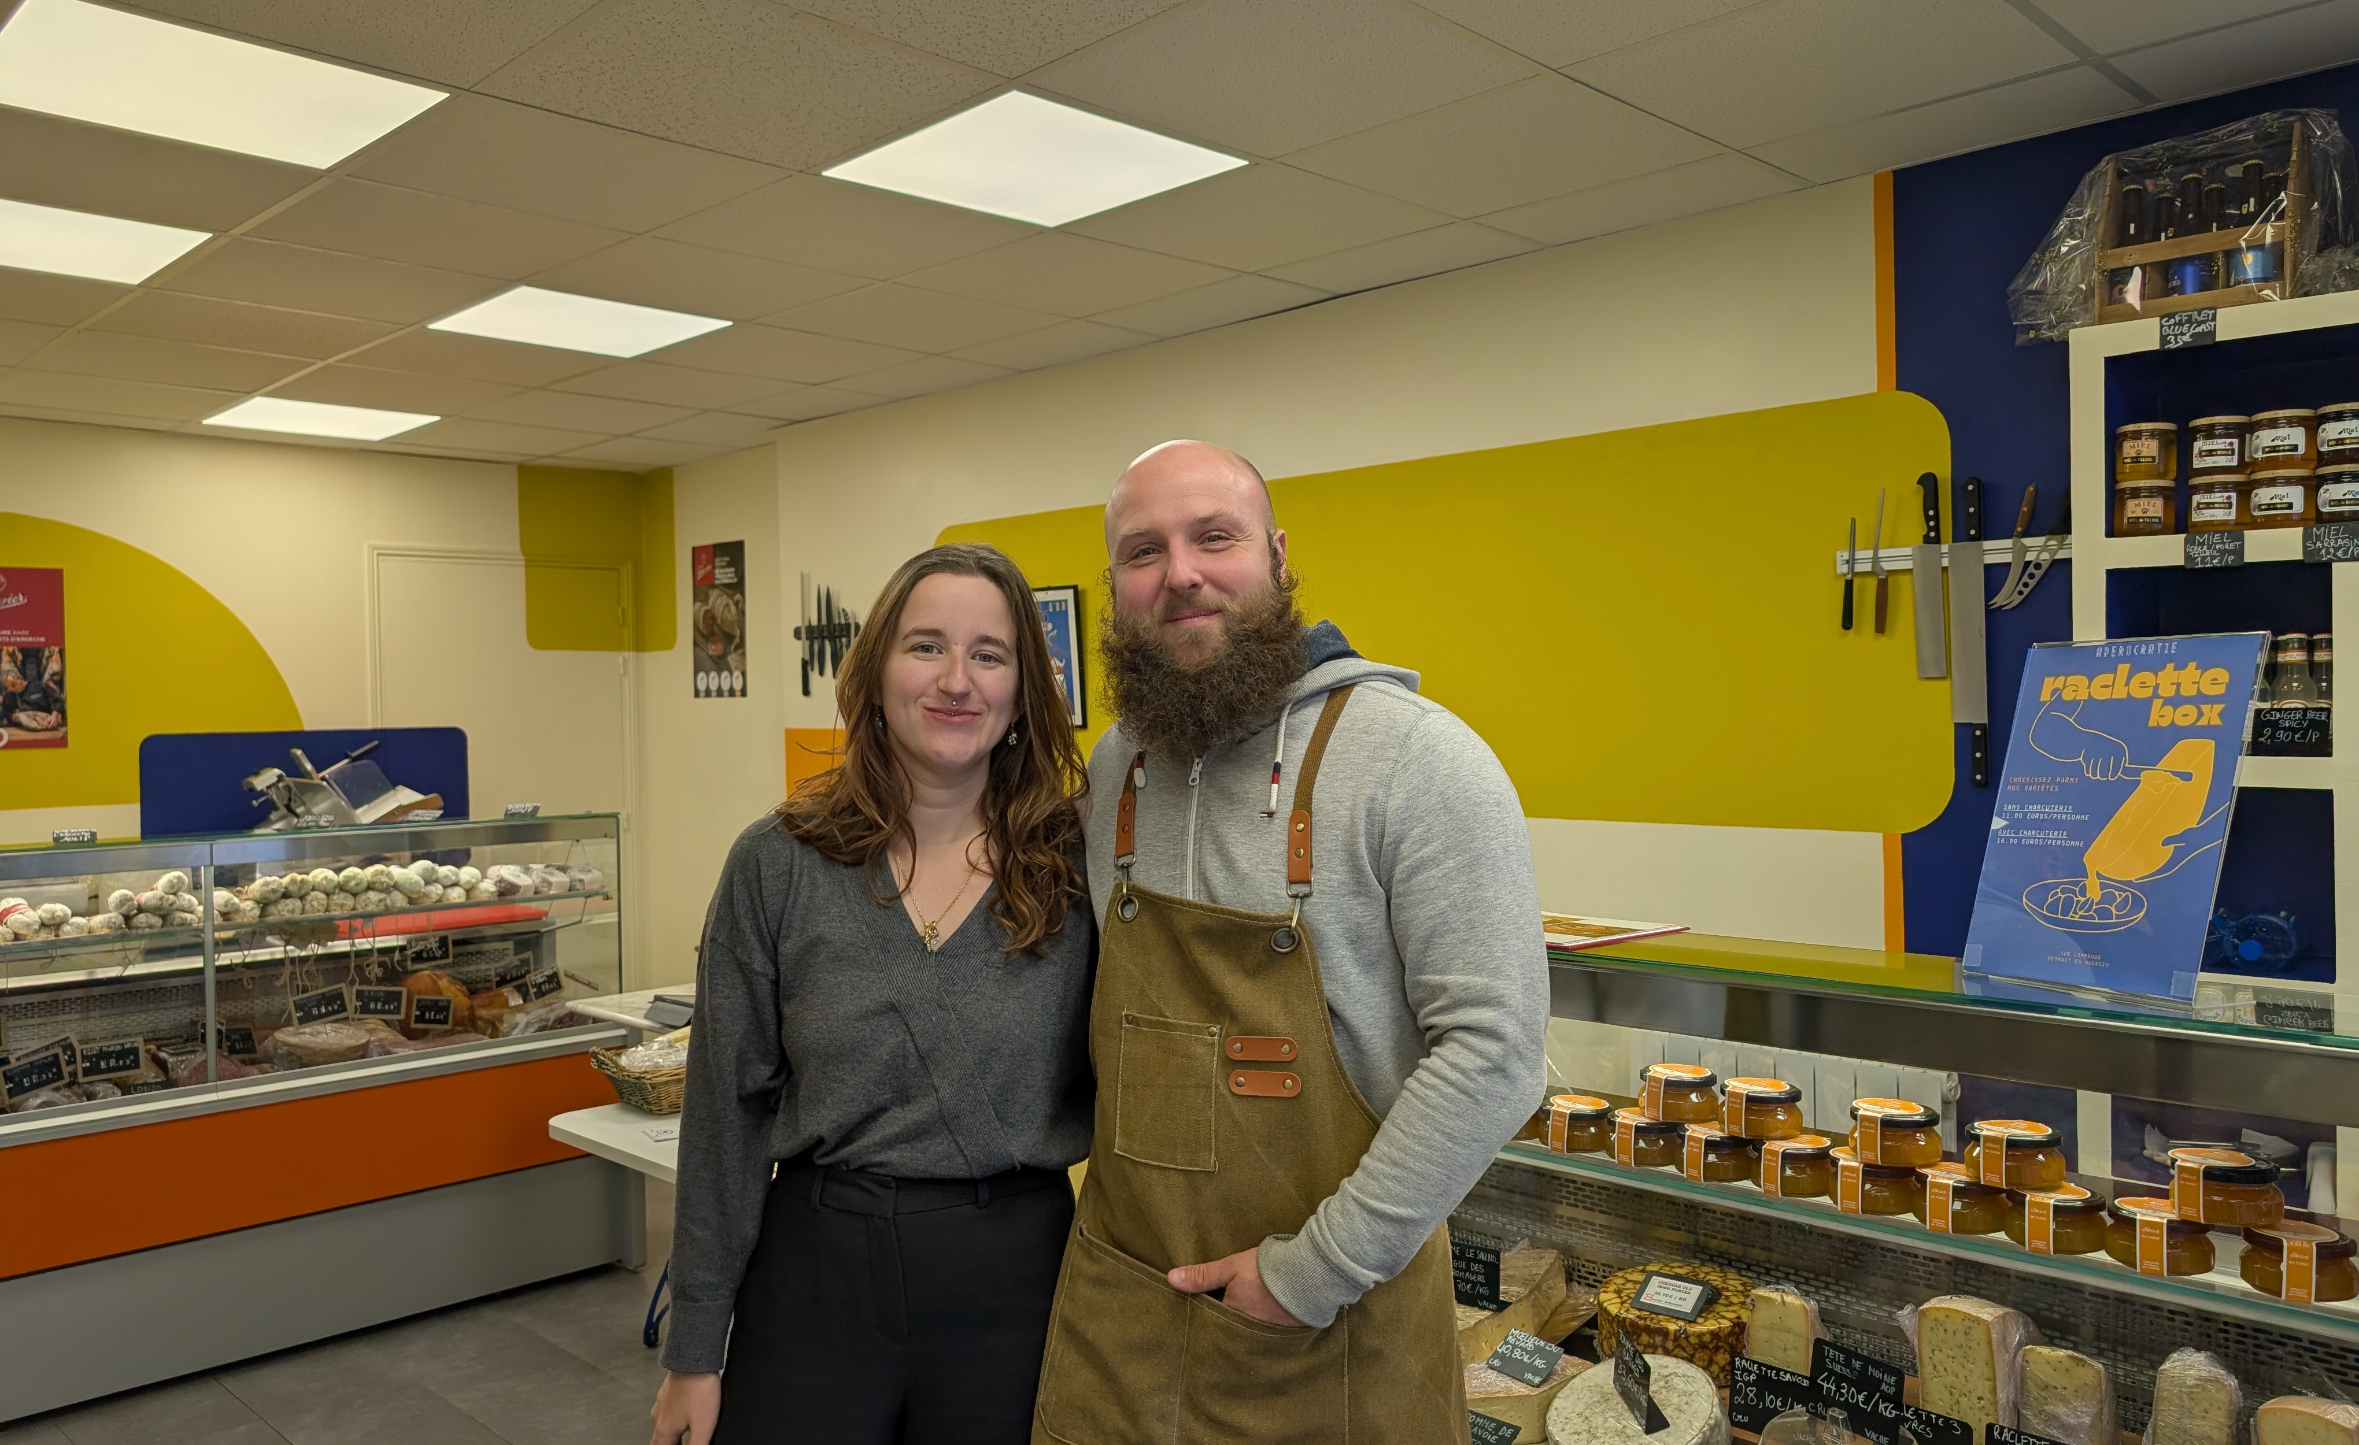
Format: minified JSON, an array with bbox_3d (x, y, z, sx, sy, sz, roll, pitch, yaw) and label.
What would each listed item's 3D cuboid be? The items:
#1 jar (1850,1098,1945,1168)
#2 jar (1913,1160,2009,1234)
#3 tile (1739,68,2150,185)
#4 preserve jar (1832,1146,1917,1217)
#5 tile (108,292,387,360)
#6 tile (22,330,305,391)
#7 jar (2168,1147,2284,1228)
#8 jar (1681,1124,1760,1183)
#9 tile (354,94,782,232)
[{"bbox_3d":[0.653,0.375,1.494,0.076,0.045,0.076,-1,1,0],"label":"jar"},{"bbox_3d":[0.685,0.417,1.436,0.076,0.045,0.076,-1,1,0],"label":"jar"},{"bbox_3d":[1.345,-1.058,2.906,0.598,0.018,0.295,0,1,44],"label":"tile"},{"bbox_3d":[0.638,0.418,1.505,0.075,0.045,0.075,-1,1,0],"label":"preserve jar"},{"bbox_3d":[-2.442,-1.037,4.274,0.600,0.020,0.600,0,1,45],"label":"tile"},{"bbox_3d":[-2.828,-1.012,4.611,0.597,0.020,0.597,0,2,44],"label":"tile"},{"bbox_3d":[0.844,0.374,1.319,0.076,0.045,0.076,-1,1,0],"label":"jar"},{"bbox_3d":[0.521,0.418,1.593,0.076,0.045,0.076,-1,1,0],"label":"jar"},{"bbox_3d":[-1.115,-1.012,2.983,0.598,0.018,0.598,0,1,44],"label":"tile"}]

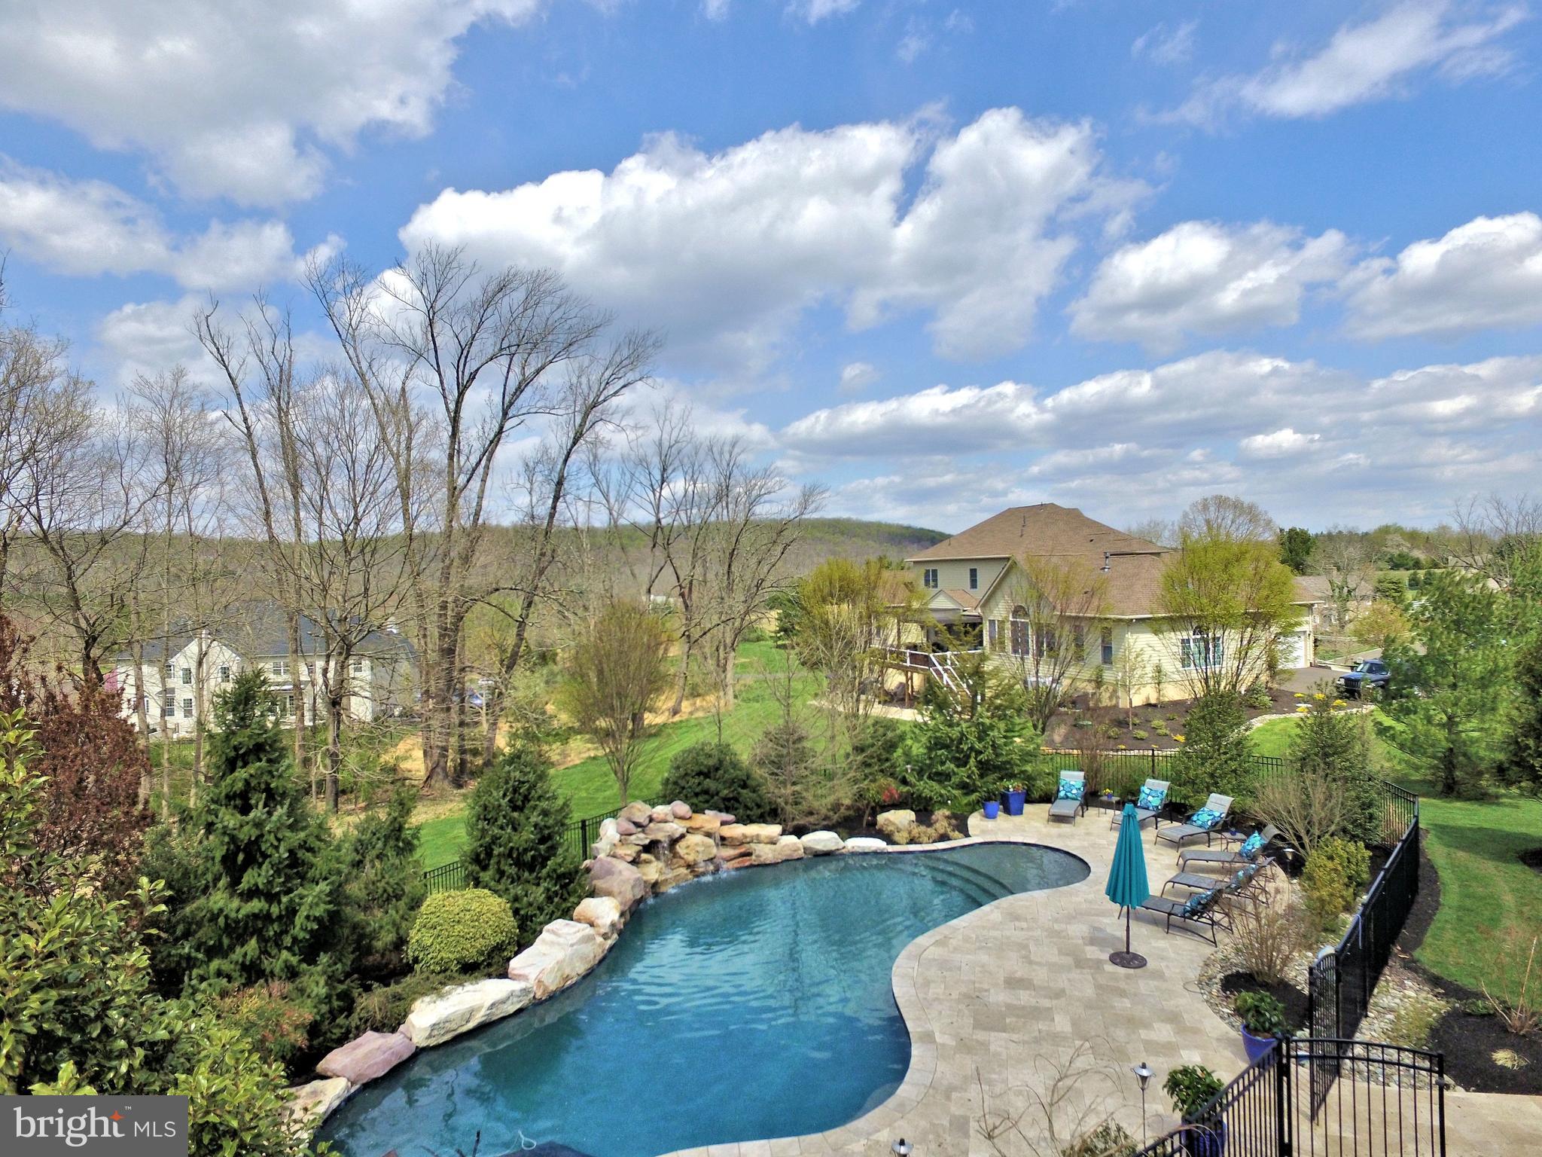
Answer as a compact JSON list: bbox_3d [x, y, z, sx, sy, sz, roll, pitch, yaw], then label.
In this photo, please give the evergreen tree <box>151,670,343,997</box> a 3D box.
[{"bbox_3d":[-7.480,3.526,12.731,2.650,4.450,2.600,-2,1,-31],"label":"evergreen tree"}]

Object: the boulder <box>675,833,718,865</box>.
[{"bbox_3d":[-1.556,5.646,18.555,0.930,0.660,0.720,-2,1,-5],"label":"boulder"}]

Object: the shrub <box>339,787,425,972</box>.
[{"bbox_3d":[-6.498,4.866,14.900,1.550,2.811,1.550,-2,1,0],"label":"shrub"}]

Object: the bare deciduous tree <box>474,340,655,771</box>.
[{"bbox_3d":[-9.512,-1.431,41.500,8.600,20.200,7.000,-1,0,0],"label":"bare deciduous tree"}]

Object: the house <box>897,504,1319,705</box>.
[{"bbox_3d":[18.630,0.394,54.039,14.600,10.300,25.500,-2,1,-18],"label":"house"}]

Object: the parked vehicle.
[{"bbox_3d":[27.293,4.503,39.428,4.500,1.740,1.820,-1,0,-21],"label":"parked vehicle"}]

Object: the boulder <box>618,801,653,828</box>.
[{"bbox_3d":[-2.837,4.930,18.648,0.720,0.500,0.620,-2,1,-9],"label":"boulder"}]

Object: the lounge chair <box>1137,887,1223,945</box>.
[{"bbox_3d":[6.677,5.321,14.737,0.700,0.860,1.717,-2,1,-42],"label":"lounge chair"}]

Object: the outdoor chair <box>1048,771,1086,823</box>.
[{"bbox_3d":[7.521,5.513,22.542,0.680,1.000,1.800,-1,1,29],"label":"outdoor chair"}]

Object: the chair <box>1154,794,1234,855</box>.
[{"bbox_3d":[9.142,5.243,19.202,1.750,0.950,0.640,-1,0,-23],"label":"chair"}]

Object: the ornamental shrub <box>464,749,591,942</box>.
[{"bbox_3d":[-4.397,4.570,15.900,2.150,3.268,2.100,-2,1,0],"label":"ornamental shrub"}]

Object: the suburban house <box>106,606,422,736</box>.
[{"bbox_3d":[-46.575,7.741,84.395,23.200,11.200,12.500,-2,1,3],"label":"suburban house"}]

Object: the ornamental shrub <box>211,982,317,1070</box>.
[{"bbox_3d":[-6.257,5.487,10.952,1.220,0.920,1.100,-2,1,-31],"label":"ornamental shrub"}]

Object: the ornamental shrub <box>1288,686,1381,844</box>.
[{"bbox_3d":[12.227,4.036,19.423,2.050,3.300,2.000,-1,0,0],"label":"ornamental shrub"}]

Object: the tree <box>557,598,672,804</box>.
[{"bbox_3d":[-4.518,3.766,26.000,3.350,6.369,3.350,-2,1,0],"label":"tree"}]

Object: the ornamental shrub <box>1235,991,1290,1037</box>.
[{"bbox_3d":[5.940,5.206,10.779,0.660,0.480,0.620,-1,0,0],"label":"ornamental shrub"}]

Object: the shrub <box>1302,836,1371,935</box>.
[{"bbox_3d":[9.455,4.932,14.951,1.180,1.350,1.100,-1,1,32],"label":"shrub"}]

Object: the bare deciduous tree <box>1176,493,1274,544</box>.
[{"bbox_3d":[53.884,-3.283,105.000,12.000,13.450,12.000,-2,1,0],"label":"bare deciduous tree"}]

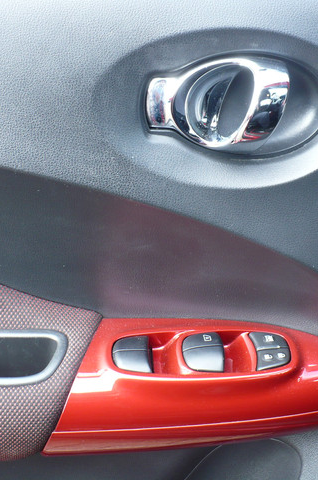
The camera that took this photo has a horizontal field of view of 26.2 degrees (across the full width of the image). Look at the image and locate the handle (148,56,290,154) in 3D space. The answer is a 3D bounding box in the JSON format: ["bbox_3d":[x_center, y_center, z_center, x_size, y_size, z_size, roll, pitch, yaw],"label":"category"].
[{"bbox_3d":[0.048,-0.113,0.577,0.119,0.077,0.035,0,23,0],"label":"handle"}]

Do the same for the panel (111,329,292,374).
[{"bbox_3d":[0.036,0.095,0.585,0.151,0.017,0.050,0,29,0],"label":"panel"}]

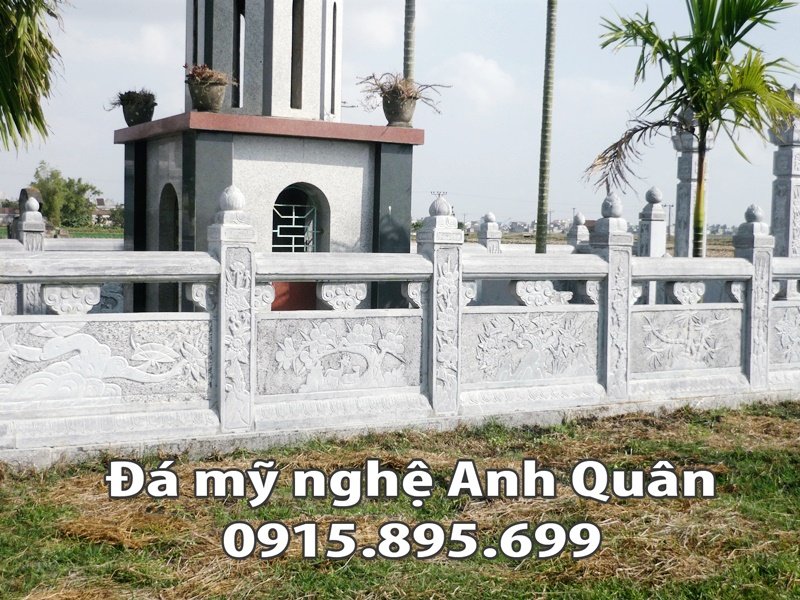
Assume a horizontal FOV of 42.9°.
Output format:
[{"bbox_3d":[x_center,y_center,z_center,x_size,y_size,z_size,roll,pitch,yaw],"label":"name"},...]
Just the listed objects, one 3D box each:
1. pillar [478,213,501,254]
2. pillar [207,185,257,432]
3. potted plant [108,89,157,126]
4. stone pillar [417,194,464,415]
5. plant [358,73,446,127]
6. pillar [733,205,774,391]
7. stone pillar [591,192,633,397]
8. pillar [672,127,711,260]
[{"bbox_3d":[1.168,-0.421,13.242,0.203,1.435,0.218,-1,5,-30],"label":"pillar"},{"bbox_3d":[-0.978,0.043,5.932,0.203,1.416,0.218,-1,5,-30],"label":"pillar"},{"bbox_3d":[-2.350,-1.680,8.968,0.378,0.354,0.342,1,4,0],"label":"potted plant"},{"bbox_3d":[0.259,0.023,6.624,0.203,1.416,0.218,-1,5,-30],"label":"stone pillar"},{"bbox_3d":[0.013,-1.687,8.579,0.708,0.437,0.590,1,4,0],"label":"plant"},{"bbox_3d":[2.774,-0.030,8.016,0.203,1.446,0.218,-1,5,-30],"label":"pillar"},{"bbox_3d":[1.531,-0.036,7.392,0.203,1.487,0.218,-1,5,-30],"label":"stone pillar"},{"bbox_3d":[3.518,-0.943,12.290,0.330,2.714,0.330,-1,5,-30],"label":"pillar"}]

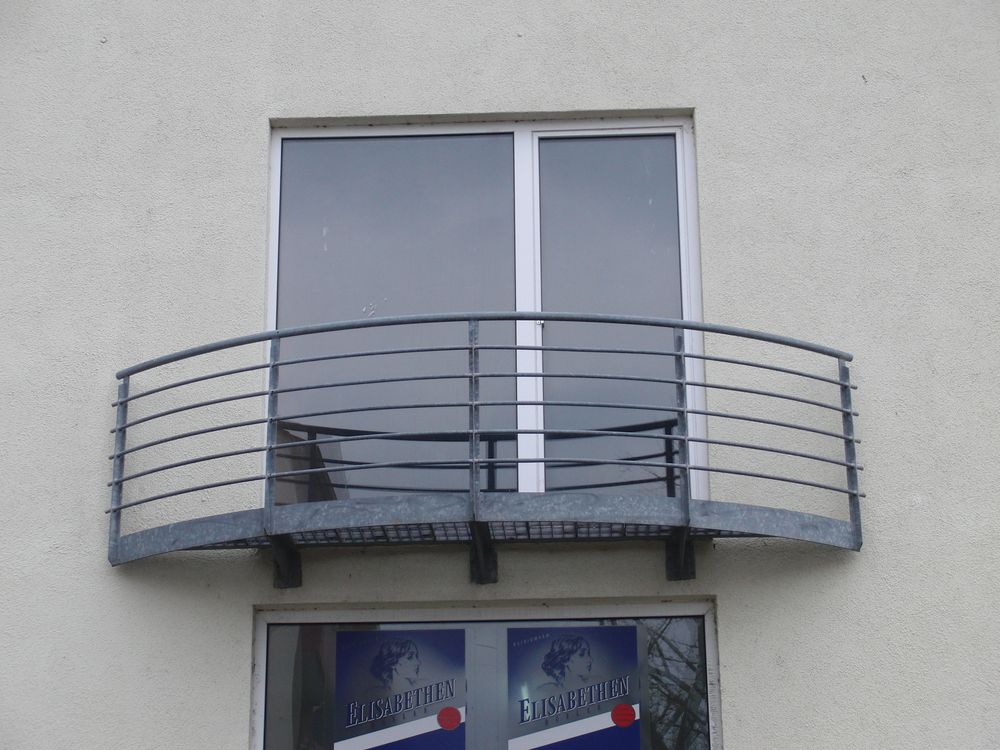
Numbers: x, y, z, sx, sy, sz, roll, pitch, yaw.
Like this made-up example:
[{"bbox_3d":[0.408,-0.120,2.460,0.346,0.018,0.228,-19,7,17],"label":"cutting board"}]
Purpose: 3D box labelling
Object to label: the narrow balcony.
[{"bbox_3d":[-0.109,0.311,9.767,3.822,1.011,0.891,-1,-16,2],"label":"narrow balcony"}]

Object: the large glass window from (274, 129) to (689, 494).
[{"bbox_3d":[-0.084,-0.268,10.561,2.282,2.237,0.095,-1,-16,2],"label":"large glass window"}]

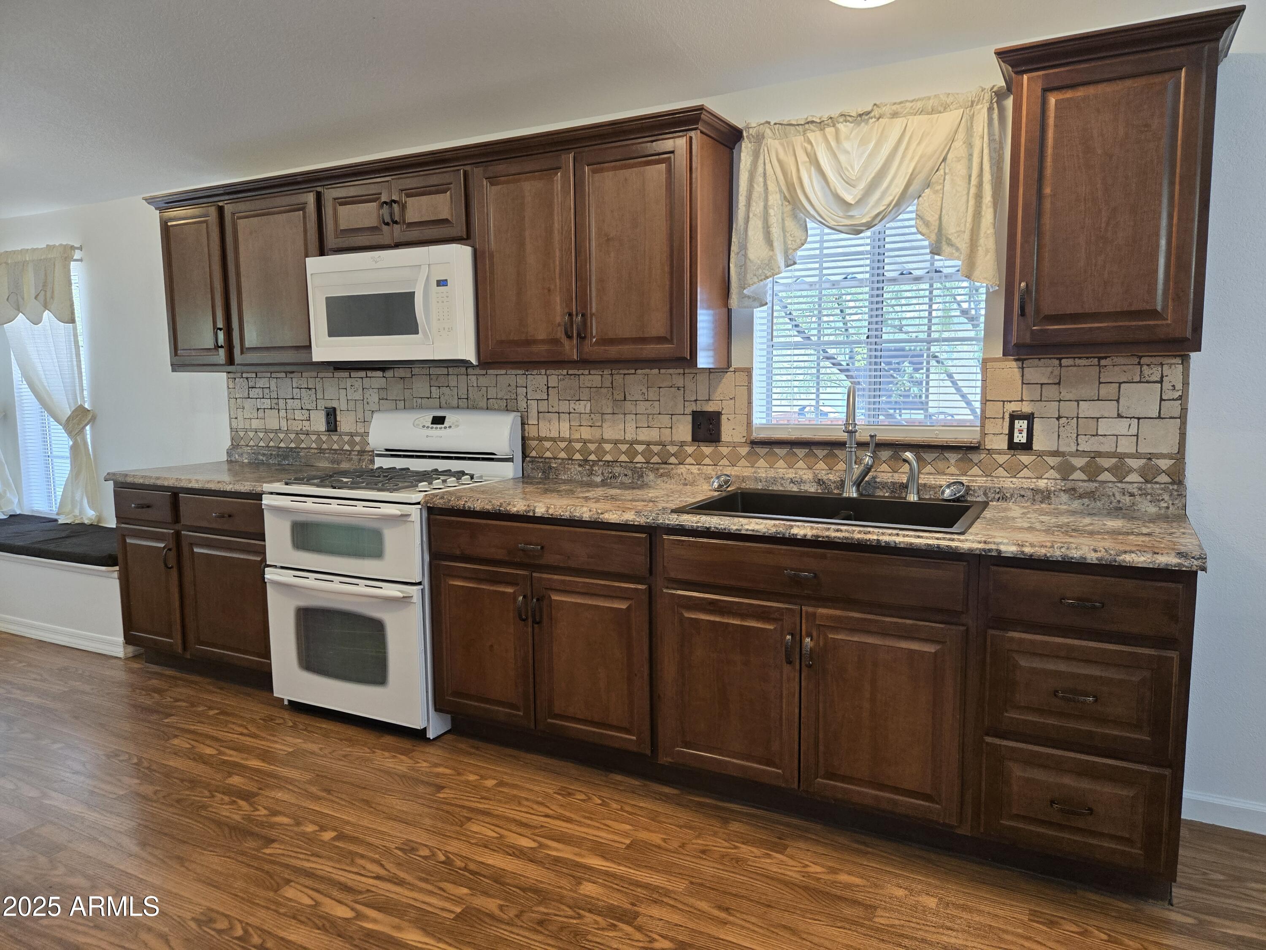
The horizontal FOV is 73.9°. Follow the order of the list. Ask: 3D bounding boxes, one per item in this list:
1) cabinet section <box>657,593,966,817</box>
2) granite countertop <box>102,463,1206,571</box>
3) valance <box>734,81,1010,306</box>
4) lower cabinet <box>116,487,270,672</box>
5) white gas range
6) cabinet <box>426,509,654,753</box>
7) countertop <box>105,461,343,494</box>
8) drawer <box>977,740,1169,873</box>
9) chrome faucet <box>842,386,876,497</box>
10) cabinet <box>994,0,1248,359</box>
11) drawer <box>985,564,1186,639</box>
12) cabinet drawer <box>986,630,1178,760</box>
[{"bbox_3d":[0.610,0.613,2.648,0.875,0.565,0.570,3,7,27],"label":"cabinet section"},{"bbox_3d":[-0.402,0.071,3.147,4.190,0.048,0.645,3,7,28],"label":"granite countertop"},{"bbox_3d":[0.740,-0.876,2.748,0.873,0.615,0.100,3,7,28],"label":"valance"},{"bbox_3d":[-1.758,0.446,3.900,1.053,0.853,0.654,3,7,28],"label":"lower cabinet"},{"bbox_3d":[-0.963,0.349,3.406,0.770,1.185,0.705,3,7,28],"label":"white gas range"},{"bbox_3d":[-0.183,0.527,3.076,0.903,0.853,0.654,3,7,28],"label":"cabinet"},{"bbox_3d":[-1.769,0.001,3.863,1.100,0.048,0.645,3,7,28],"label":"countertop"},{"bbox_3d":[1.184,0.787,2.270,0.404,0.254,0.480,3,7,28],"label":"drawer"},{"bbox_3d":[0.726,-0.103,2.722,0.115,0.370,0.245,2,6,18],"label":"chrome faucet"},{"bbox_3d":[1.299,-0.742,2.329,0.552,0.816,0.343,3,7,28],"label":"cabinet"},{"bbox_3d":[1.181,0.284,2.217,0.404,0.130,0.480,3,7,28],"label":"drawer"},{"bbox_3d":[1.183,0.510,2.241,0.407,0.261,0.480,3,7,28],"label":"cabinet drawer"}]

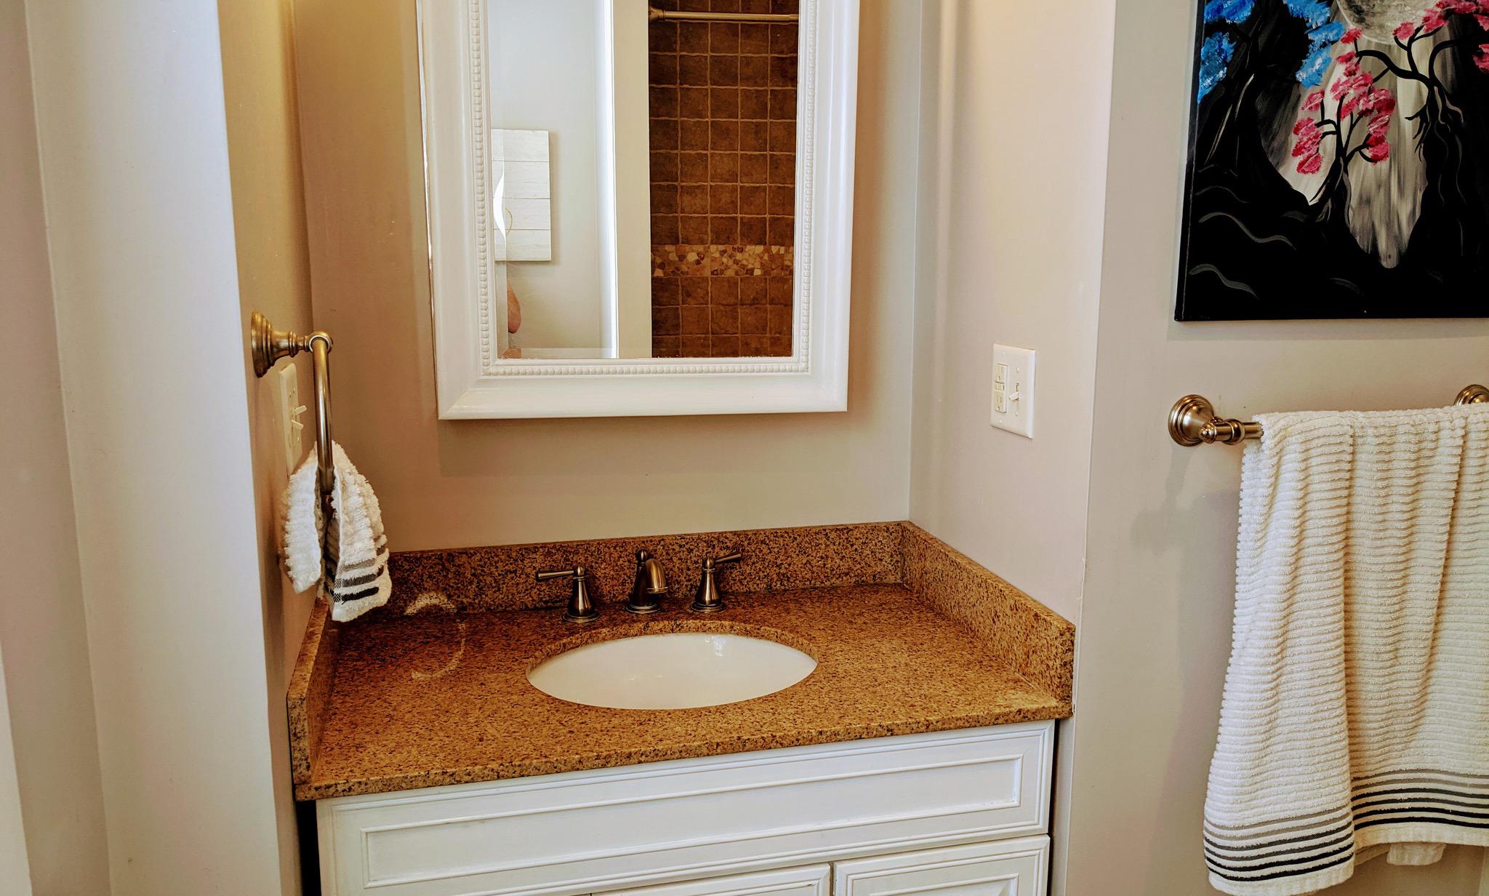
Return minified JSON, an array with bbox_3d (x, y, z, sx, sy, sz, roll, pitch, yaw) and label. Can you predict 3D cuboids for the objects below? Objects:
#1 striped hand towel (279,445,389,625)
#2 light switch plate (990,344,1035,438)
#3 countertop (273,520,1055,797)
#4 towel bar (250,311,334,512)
[{"bbox_3d":[-0.413,0.078,1.180,0.100,0.175,0.135,-3,11,-13],"label":"striped hand towel"},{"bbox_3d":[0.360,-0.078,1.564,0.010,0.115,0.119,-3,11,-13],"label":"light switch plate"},{"bbox_3d":[-0.100,0.250,1.601,0.915,0.118,0.556,-3,11,-13],"label":"countertop"},{"bbox_3d":[-0.438,-0.042,1.146,0.071,0.188,0.160,-3,11,-13],"label":"towel bar"}]

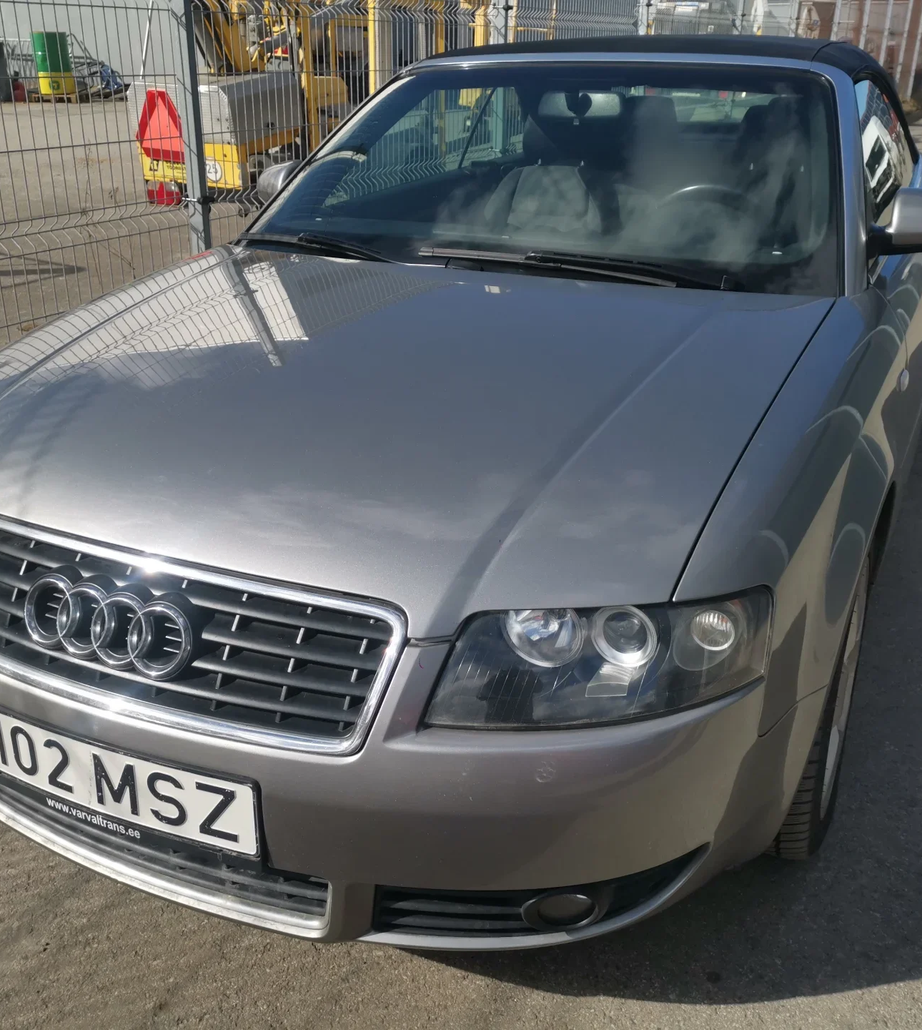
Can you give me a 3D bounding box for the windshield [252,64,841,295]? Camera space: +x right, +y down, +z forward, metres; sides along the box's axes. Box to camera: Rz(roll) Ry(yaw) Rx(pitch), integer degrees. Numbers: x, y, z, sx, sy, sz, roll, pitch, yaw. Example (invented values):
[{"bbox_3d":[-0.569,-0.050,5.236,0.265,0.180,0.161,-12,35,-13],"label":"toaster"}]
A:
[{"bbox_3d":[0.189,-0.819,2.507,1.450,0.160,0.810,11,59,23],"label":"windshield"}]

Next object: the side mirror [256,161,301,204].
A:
[{"bbox_3d":[-0.499,-0.928,3.046,0.250,0.152,0.155,11,25,23],"label":"side mirror"}]

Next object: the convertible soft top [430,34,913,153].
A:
[{"bbox_3d":[0.735,-1.333,3.534,1.400,0.450,1.780,11,25,23],"label":"convertible soft top"}]

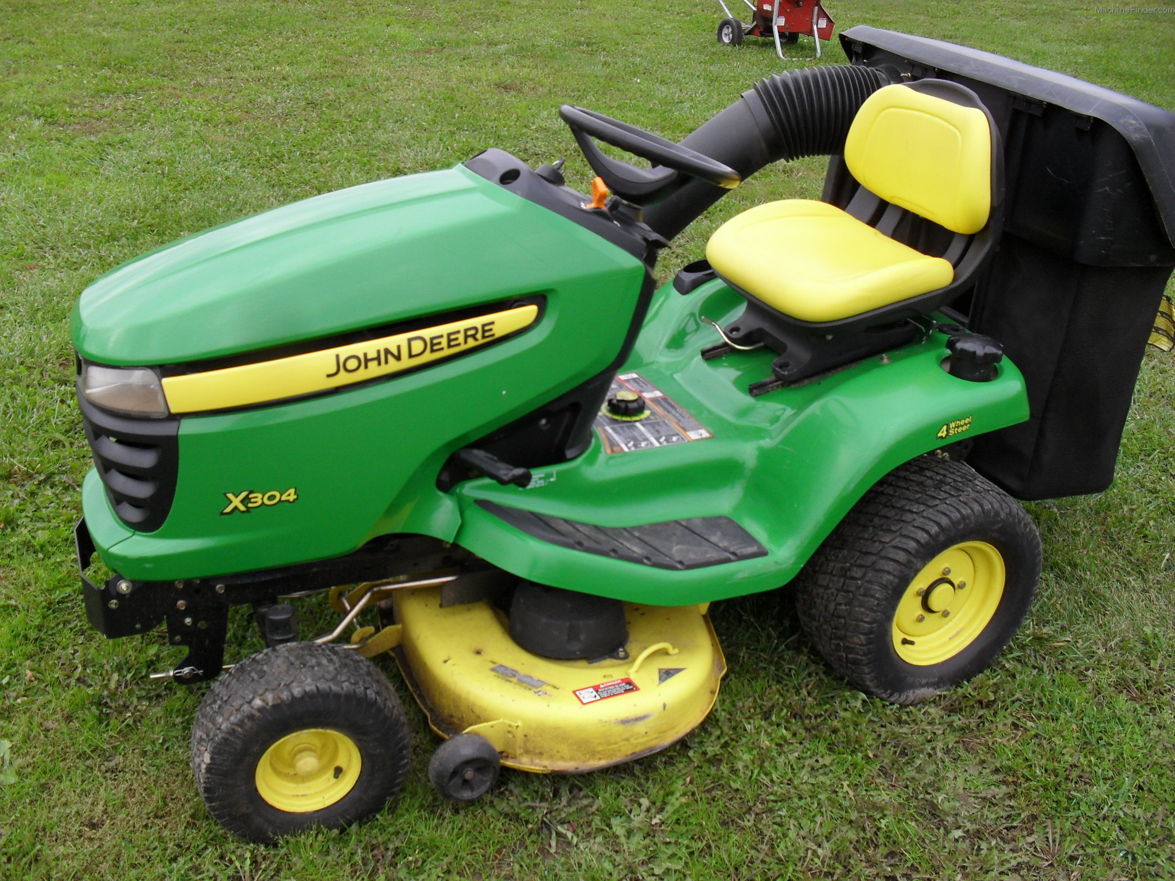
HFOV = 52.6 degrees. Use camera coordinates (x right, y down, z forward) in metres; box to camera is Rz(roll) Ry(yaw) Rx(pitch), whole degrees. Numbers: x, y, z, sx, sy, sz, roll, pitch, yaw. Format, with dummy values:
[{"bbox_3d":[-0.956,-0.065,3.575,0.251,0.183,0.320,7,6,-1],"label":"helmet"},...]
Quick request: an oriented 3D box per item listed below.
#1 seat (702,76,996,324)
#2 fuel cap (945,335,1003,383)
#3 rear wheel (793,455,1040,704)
[{"bbox_3d":[0.524,-0.513,2.446,0.530,0.430,0.460,-11,30,-21],"label":"seat"},{"bbox_3d":[0.755,-0.160,2.319,0.110,0.060,0.110,1,28,0],"label":"fuel cap"},{"bbox_3d":[0.680,0.283,2.442,0.495,0.495,0.230,-12,30,-24],"label":"rear wheel"}]

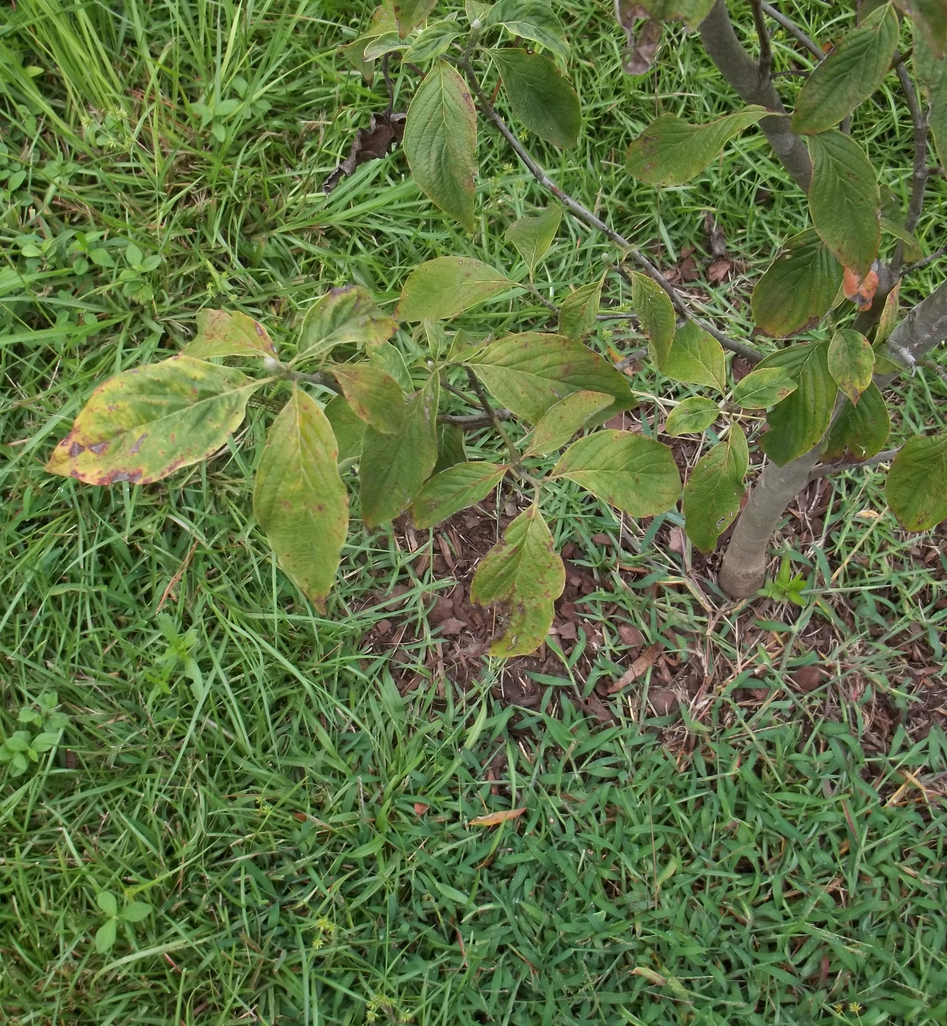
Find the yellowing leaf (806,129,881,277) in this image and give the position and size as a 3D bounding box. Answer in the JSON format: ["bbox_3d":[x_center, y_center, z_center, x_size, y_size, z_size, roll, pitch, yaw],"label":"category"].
[{"bbox_3d":[0.248,-0.208,0.873,0.046,0.020,0.102,-25,104,-6],"label":"yellowing leaf"}]

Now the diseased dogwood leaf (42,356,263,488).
[{"bbox_3d":[-0.182,-0.052,0.740,0.136,0.022,0.078,-22,59,8],"label":"diseased dogwood leaf"}]

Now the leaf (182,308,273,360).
[{"bbox_3d":[-0.143,-0.104,0.765,0.084,0.020,0.038,20,71,37],"label":"leaf"}]

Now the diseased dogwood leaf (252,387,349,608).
[{"bbox_3d":[-0.098,-0.009,0.740,0.052,0.128,0.025,-7,14,-4],"label":"diseased dogwood leaf"}]

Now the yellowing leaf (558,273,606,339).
[{"bbox_3d":[0.080,-0.151,0.960,0.032,0.052,0.014,31,24,21],"label":"yellowing leaf"}]

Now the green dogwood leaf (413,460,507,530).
[{"bbox_3d":[-0.009,-0.011,0.840,0.075,0.018,0.037,-33,57,16],"label":"green dogwood leaf"}]

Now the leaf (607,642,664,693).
[{"bbox_3d":[0.170,0.162,1.365,0.081,0.012,0.018,-37,65,-22],"label":"leaf"}]

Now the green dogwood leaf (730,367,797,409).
[{"bbox_3d":[0.213,-0.092,0.960,0.054,0.011,0.032,-18,60,-13],"label":"green dogwood leaf"}]

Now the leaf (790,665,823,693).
[{"bbox_3d":[0.336,0.166,1.312,0.030,0.010,0.030,0,73,0],"label":"leaf"}]

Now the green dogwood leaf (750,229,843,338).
[{"bbox_3d":[0.251,-0.178,1.015,0.062,0.085,0.018,39,21,11],"label":"green dogwood leaf"}]

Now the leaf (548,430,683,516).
[{"bbox_3d":[0.091,-0.025,0.848,0.099,0.018,0.056,5,71,-21],"label":"leaf"}]

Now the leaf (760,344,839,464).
[{"bbox_3d":[0.241,-0.081,0.968,0.057,0.020,0.093,16,99,11],"label":"leaf"}]

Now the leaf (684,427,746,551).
[{"bbox_3d":[0.175,-0.016,0.945,0.042,0.096,0.018,14,18,9],"label":"leaf"}]

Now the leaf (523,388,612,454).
[{"bbox_3d":[0.063,-0.060,0.870,0.081,0.018,0.030,-35,61,-22],"label":"leaf"}]

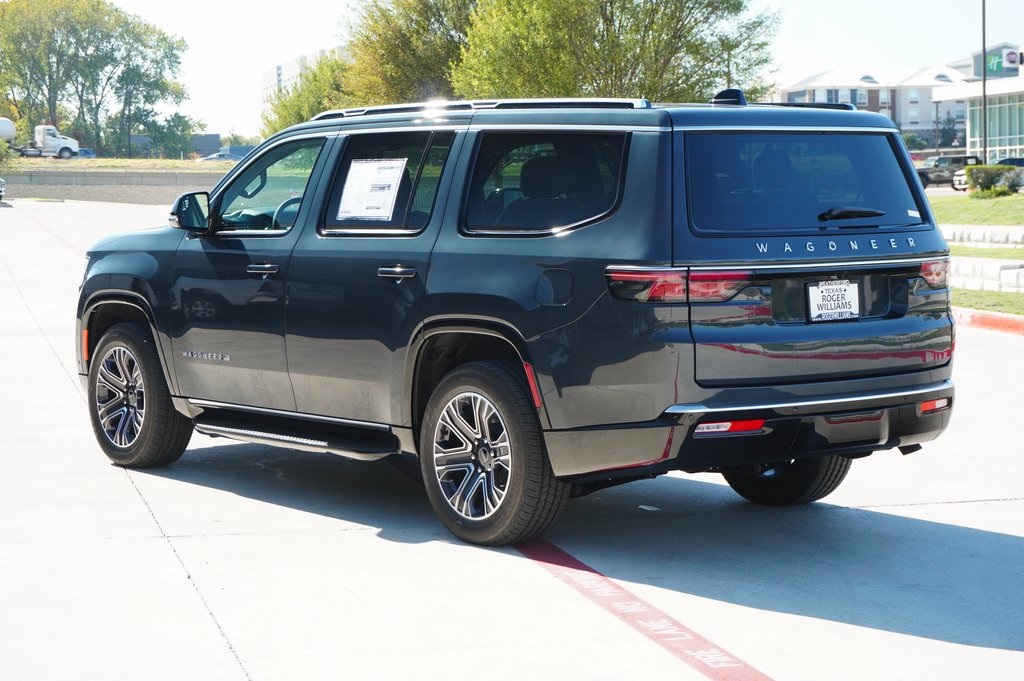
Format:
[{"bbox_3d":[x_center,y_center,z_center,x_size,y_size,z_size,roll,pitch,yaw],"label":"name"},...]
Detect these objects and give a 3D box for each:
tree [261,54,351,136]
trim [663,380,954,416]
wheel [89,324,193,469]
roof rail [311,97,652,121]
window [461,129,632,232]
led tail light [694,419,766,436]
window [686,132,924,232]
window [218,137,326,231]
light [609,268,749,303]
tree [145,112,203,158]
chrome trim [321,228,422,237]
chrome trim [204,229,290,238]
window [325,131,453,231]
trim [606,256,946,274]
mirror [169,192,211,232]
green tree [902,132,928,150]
[{"bbox_3d":[-11.992,-13.429,125.000,6.000,7.000,6.000,-1,5,0],"label":"tree"},{"bbox_3d":[1.343,0.227,8.781,1.760,0.050,0.220,-4,6,-39],"label":"trim"},{"bbox_3d":[-2.037,0.287,11.722,0.285,0.810,0.810,-4,6,-39],"label":"wheel"},{"bbox_3d":[-0.214,-1.047,9.657,0.060,0.060,2.450,-4,6,-38],"label":"roof rail"},{"bbox_3d":[0.132,-0.654,8.845,0.085,0.440,0.960,12,-4,-42],"label":"window"},{"bbox_3d":[0.864,0.341,8.408,0.321,0.056,0.044,-2,5,-25],"label":"led tail light"},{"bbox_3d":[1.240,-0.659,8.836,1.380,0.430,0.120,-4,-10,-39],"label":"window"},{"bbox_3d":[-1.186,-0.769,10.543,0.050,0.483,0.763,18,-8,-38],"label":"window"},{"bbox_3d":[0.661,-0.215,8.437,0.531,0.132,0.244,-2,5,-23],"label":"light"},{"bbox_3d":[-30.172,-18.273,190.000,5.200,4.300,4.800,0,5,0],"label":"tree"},{"bbox_3d":[-0.651,-0.492,9.755,0.030,0.040,0.809,-4,6,-39],"label":"chrome trim"},{"bbox_3d":[-1.321,-0.531,10.583,0.030,0.040,0.803,-4,6,-39],"label":"chrome trim"},{"bbox_3d":[-0.577,-0.726,9.798,0.050,0.474,0.831,18,-8,-38],"label":"window"},{"bbox_3d":[1.245,-0.324,8.858,1.860,0.035,0.380,-4,6,-39],"label":"trim"},{"bbox_3d":[-1.621,-0.640,10.684,0.230,0.195,0.155,-4,6,-39],"label":"mirror"},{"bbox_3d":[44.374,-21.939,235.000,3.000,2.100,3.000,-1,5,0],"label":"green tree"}]

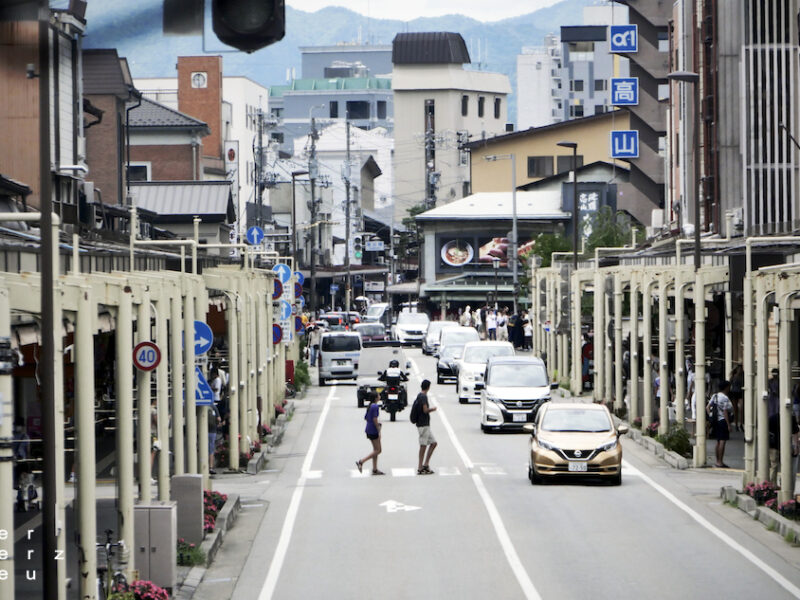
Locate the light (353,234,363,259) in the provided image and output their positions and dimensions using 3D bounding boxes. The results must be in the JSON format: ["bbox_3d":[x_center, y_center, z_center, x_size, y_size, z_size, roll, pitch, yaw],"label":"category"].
[{"bbox_3d":[-2.127,-2.666,265.000,0.430,1.200,0.330,-1,0,-2],"label":"light"}]

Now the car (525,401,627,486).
[{"bbox_3d":[3.260,2.675,99.000,1.730,1.520,4.100,0,0,0],"label":"car"}]

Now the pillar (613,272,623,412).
[{"bbox_3d":[5.723,1.113,138.000,0.180,3.667,0.180,-1,0,0],"label":"pillar"}]

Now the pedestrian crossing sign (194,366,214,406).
[{"bbox_3d":[-3.516,1.500,91.800,0.580,0.700,0.050,-1,0,0],"label":"pedestrian crossing sign"}]

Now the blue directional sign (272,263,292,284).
[{"bbox_3d":[-3.606,-0.794,161.000,0.600,0.623,0.050,-1,0,0],"label":"blue directional sign"}]

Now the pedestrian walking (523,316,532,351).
[{"bbox_3d":[6.340,1.681,262.000,0.380,1.700,0.500,0,0,30],"label":"pedestrian walking"}]

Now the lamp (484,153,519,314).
[{"bbox_3d":[5.047,-2.387,262.000,1.700,9.900,0.300,0,0,0],"label":"lamp"}]

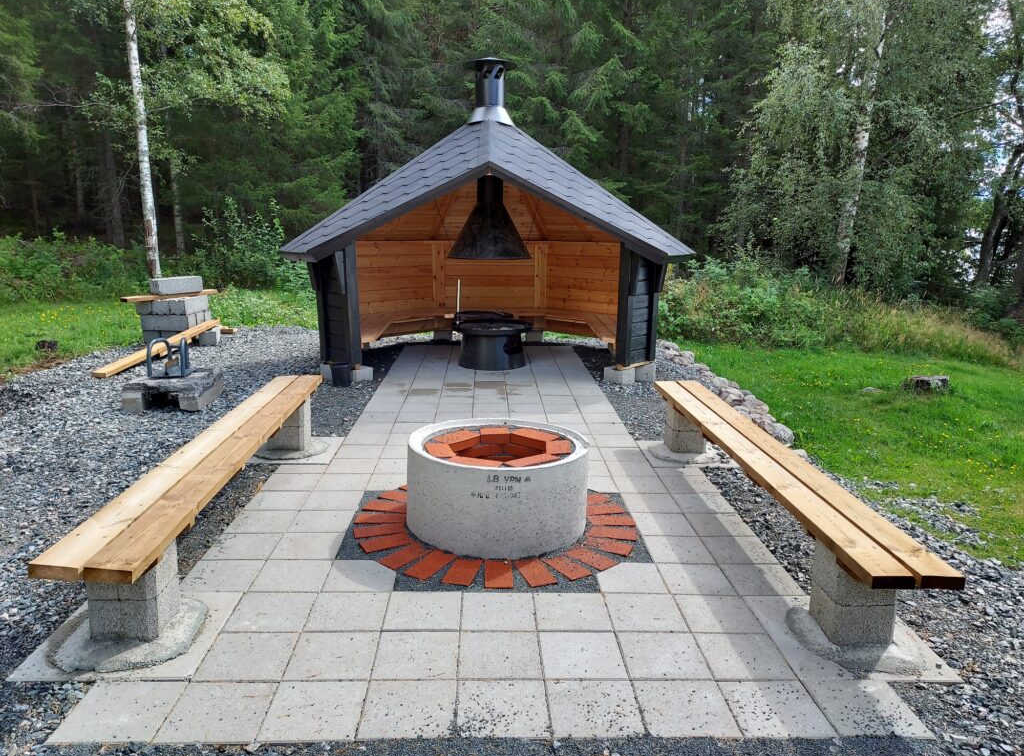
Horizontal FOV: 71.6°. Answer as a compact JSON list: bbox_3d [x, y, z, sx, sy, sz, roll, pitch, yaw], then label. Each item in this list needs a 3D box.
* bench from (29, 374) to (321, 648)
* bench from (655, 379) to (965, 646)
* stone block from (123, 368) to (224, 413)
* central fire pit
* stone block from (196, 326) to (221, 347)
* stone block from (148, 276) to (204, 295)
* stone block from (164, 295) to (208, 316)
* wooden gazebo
[{"bbox_3d":[-1.465,0.503,3.762,0.330,0.430,3.050,0,12,-4],"label":"bench"},{"bbox_3d":[1.283,0.549,3.886,0.325,0.430,3.080,0,11,-2],"label":"bench"},{"bbox_3d":[-2.856,0.118,6.006,0.600,0.200,0.700,-1,12,-7],"label":"stone block"},{"bbox_3d":[-0.072,0.544,3.763,0.945,0.440,0.945,0,11,-2],"label":"central fire pit"},{"bbox_3d":[-3.846,-0.545,9.049,0.200,0.190,0.590,-3,12,-17],"label":"stone block"},{"bbox_3d":[-4.182,-1.148,8.868,0.190,0.190,0.590,7,13,29],"label":"stone block"},{"bbox_3d":[-4.003,-0.905,8.847,0.195,0.190,0.590,1,11,2],"label":"stone block"},{"bbox_3d":[-0.254,-1.864,8.312,4.180,3.320,3.400,0,11,-2],"label":"wooden gazebo"}]

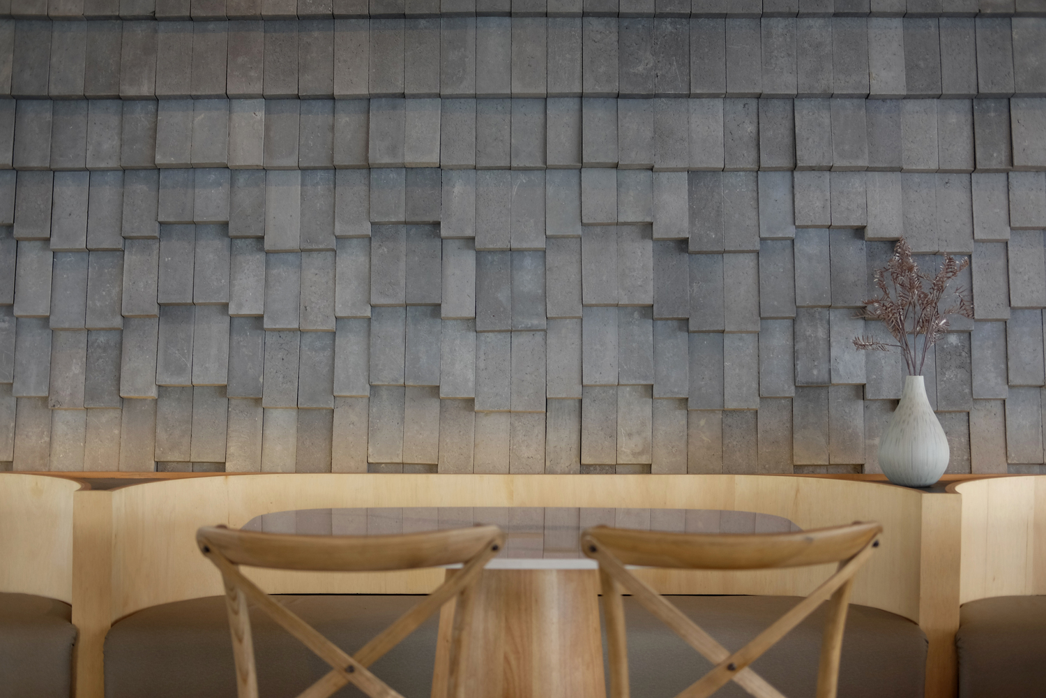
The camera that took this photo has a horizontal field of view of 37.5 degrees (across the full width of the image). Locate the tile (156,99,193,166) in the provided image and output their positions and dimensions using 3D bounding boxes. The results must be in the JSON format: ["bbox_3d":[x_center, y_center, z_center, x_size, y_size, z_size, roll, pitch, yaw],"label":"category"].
[{"bbox_3d":[-0.987,-0.621,4.381,0.100,0.208,0.044,0,-10,0],"label":"tile"}]

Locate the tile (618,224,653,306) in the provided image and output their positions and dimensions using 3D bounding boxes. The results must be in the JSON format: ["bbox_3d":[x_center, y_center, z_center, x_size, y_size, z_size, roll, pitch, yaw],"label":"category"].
[{"bbox_3d":[0.304,-0.227,4.180,0.096,0.215,0.040,0,-7,0],"label":"tile"}]

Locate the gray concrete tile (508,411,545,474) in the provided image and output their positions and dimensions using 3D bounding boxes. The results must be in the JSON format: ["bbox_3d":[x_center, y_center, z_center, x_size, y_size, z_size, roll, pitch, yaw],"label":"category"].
[{"bbox_3d":[0.012,0.274,4.260,0.098,0.202,0.037,0,-6,0],"label":"gray concrete tile"}]

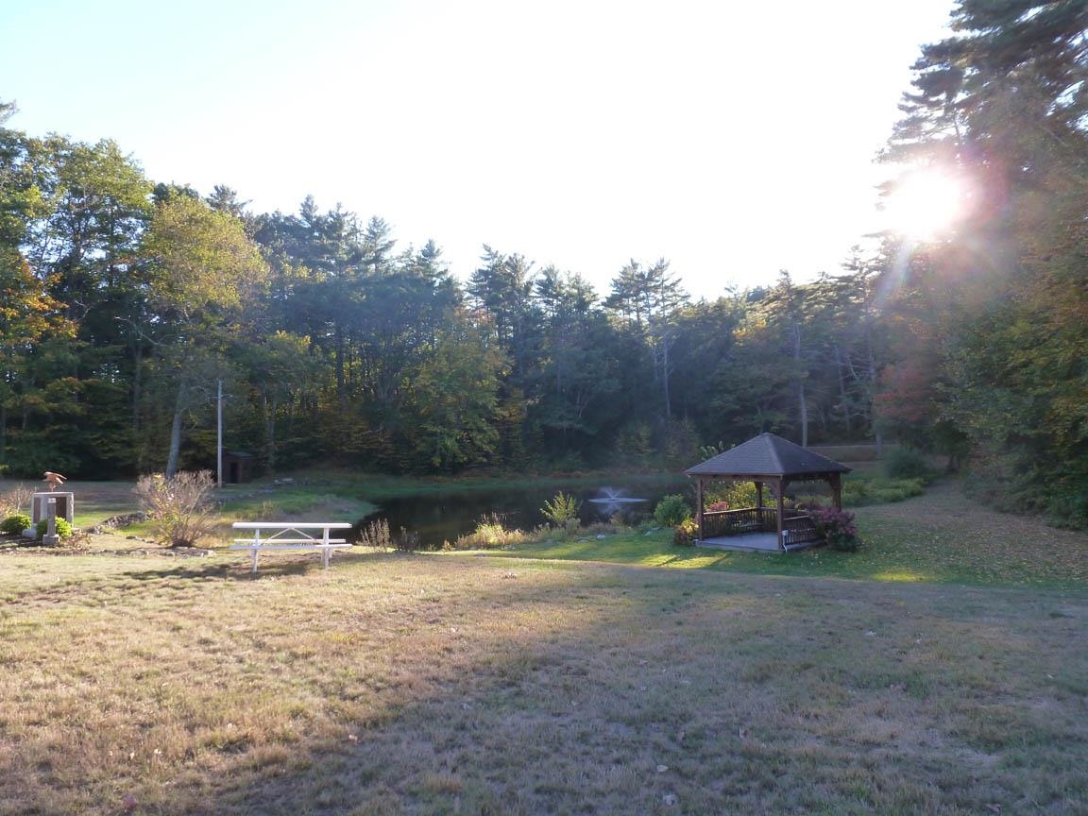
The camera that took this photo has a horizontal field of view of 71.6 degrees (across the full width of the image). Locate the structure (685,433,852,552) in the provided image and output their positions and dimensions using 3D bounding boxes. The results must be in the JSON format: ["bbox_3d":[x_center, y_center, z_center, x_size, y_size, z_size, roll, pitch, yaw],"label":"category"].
[{"bbox_3d":[7.609,2.748,25.551,3.900,3.750,3.900,1,-4,-38],"label":"structure"}]

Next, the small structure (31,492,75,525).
[{"bbox_3d":[-12.891,2.690,19.800,0.920,0.930,0.280,0,-3,-21],"label":"small structure"}]

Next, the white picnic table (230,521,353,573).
[{"bbox_3d":[-4.240,2.325,12.708,1.870,0.740,1.470,2,-6,-19],"label":"white picnic table"}]

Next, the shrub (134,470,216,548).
[{"bbox_3d":[-8.155,2.227,16.700,1.650,1.680,1.500,0,-3,-25],"label":"shrub"}]

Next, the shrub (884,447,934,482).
[{"bbox_3d":[23.228,3.576,48.000,2.900,2.200,2.700,-3,-3,23],"label":"shrub"}]

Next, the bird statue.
[{"bbox_3d":[-12.854,1.929,19.800,0.550,0.530,0.420,0,-3,-21],"label":"bird statue"}]

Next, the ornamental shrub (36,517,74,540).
[{"bbox_3d":[-12.311,3.021,19.000,0.740,0.600,0.700,0,-3,-23],"label":"ornamental shrub"}]

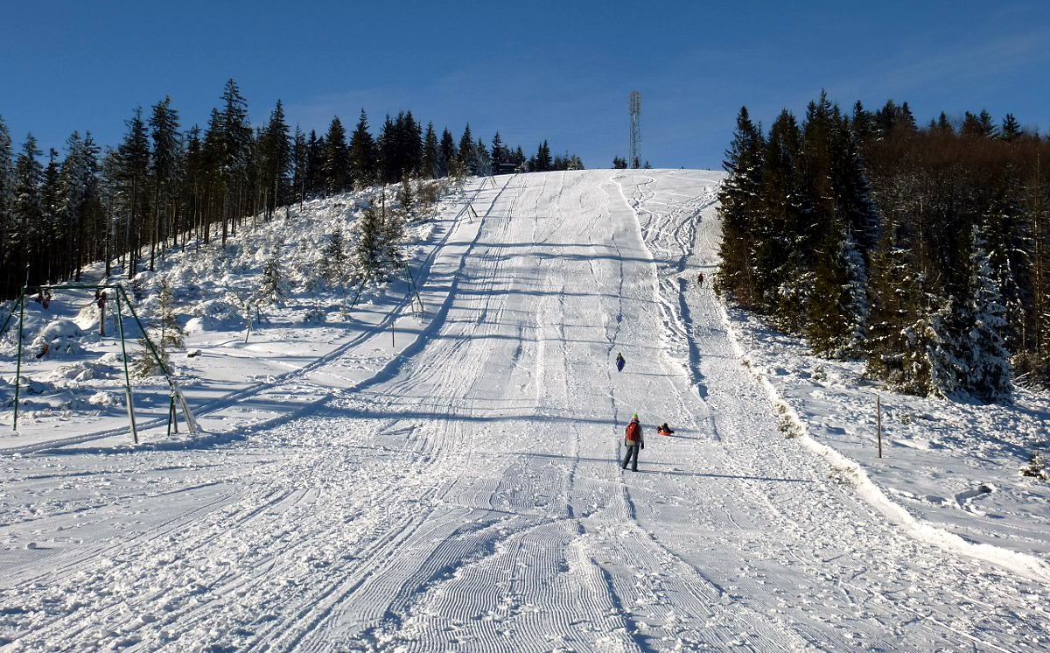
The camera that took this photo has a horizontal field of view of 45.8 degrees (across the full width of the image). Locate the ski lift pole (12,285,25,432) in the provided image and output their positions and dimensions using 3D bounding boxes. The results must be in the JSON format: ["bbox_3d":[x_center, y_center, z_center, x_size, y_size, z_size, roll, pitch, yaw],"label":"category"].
[{"bbox_3d":[-19.338,1.191,47.515,0.130,5.680,0.130,0,-10,0],"label":"ski lift pole"}]

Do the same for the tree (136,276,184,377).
[{"bbox_3d":[-21.176,0.004,72.095,2.800,5.970,2.800,0,-10,0],"label":"tree"}]

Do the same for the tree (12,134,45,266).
[{"bbox_3d":[-53.105,-12.586,133.000,3.370,16.190,3.370,0,-7,0],"label":"tree"}]

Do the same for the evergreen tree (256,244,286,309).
[{"bbox_3d":[-18.804,-3.690,92.000,2.200,4.780,2.200,0,-7,0],"label":"evergreen tree"}]

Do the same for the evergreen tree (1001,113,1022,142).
[{"bbox_3d":[58.691,-17.767,148.956,4.200,16.000,4.200,0,-7,0],"label":"evergreen tree"}]

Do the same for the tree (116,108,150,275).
[{"bbox_3d":[-46.527,-16.034,148.000,4.165,19.208,4.165,0,-7,0],"label":"tree"}]

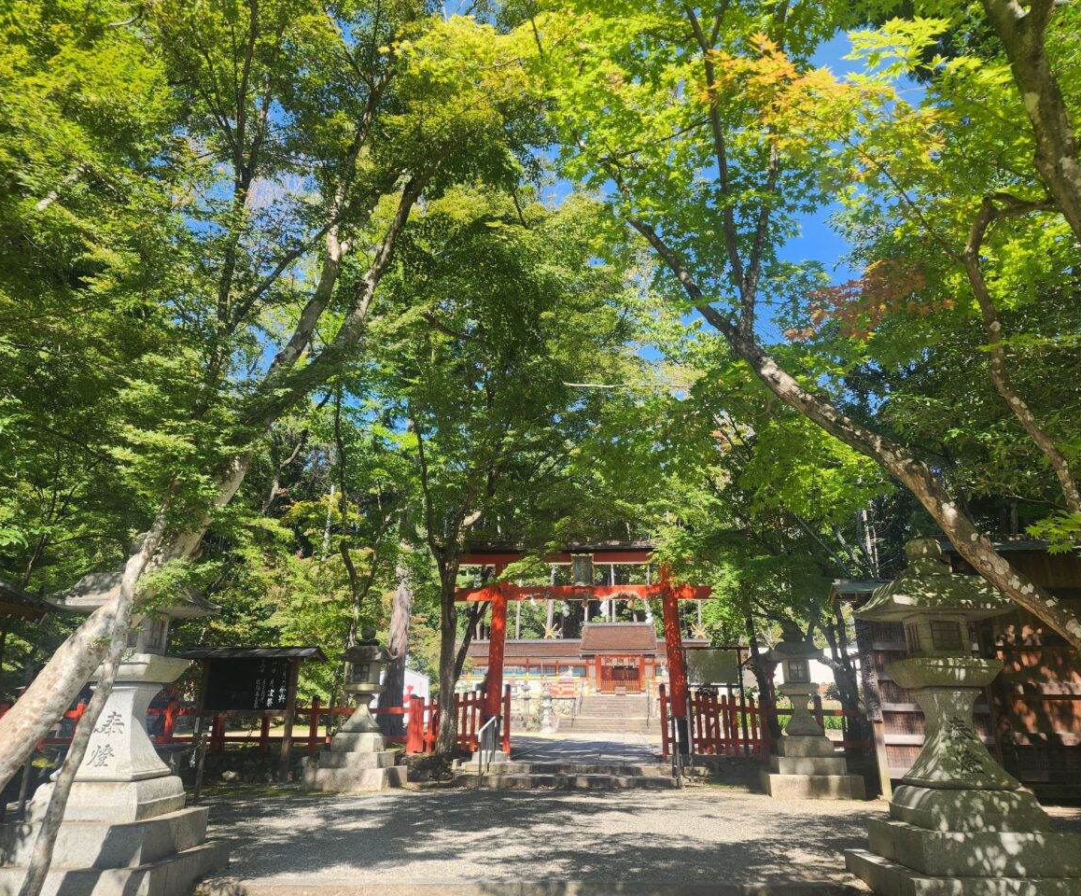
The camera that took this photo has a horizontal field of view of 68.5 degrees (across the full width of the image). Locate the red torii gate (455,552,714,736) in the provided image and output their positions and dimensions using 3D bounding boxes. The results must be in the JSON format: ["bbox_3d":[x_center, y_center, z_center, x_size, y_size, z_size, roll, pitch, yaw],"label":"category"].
[{"bbox_3d":[0.949,4.219,16.721,5.800,4.460,0.700,-1,-19,5],"label":"red torii gate"}]

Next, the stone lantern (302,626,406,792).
[{"bbox_3d":[-3.304,4.742,14.651,1.400,2.790,1.420,-1,-19,5],"label":"stone lantern"}]

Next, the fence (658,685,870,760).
[{"bbox_3d":[4.508,5.560,16.001,4.150,1.420,0.250,-1,-19,5],"label":"fence"}]

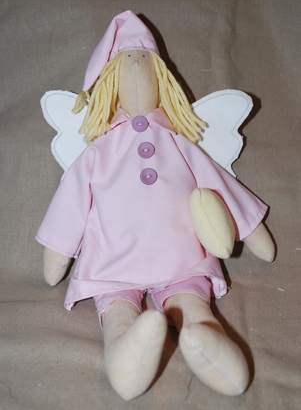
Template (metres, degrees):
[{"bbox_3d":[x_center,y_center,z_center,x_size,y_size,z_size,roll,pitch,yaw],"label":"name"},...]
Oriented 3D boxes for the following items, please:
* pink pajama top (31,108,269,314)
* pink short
[{"bbox_3d":[0.000,0.002,0.640,0.225,0.075,0.200,-4,77,-3],"label":"pink pajama top"},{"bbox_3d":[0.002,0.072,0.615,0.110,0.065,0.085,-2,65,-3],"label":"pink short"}]

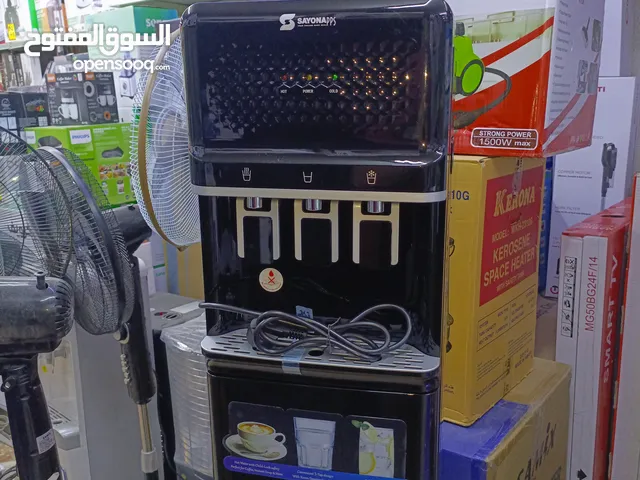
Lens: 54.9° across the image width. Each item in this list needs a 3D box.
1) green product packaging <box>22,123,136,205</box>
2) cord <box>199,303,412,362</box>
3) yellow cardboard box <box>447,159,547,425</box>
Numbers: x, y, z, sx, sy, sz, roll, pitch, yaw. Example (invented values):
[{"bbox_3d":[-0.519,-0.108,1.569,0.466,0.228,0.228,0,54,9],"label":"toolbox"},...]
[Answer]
[{"bbox_3d":[-0.872,-0.277,2.309,0.235,0.290,0.322,6,14,29],"label":"green product packaging"},{"bbox_3d":[-0.027,0.110,0.848,0.300,0.056,0.105,3,13,14],"label":"cord"},{"bbox_3d":[0.254,0.060,1.367,0.345,0.505,0.345,9,15,37],"label":"yellow cardboard box"}]

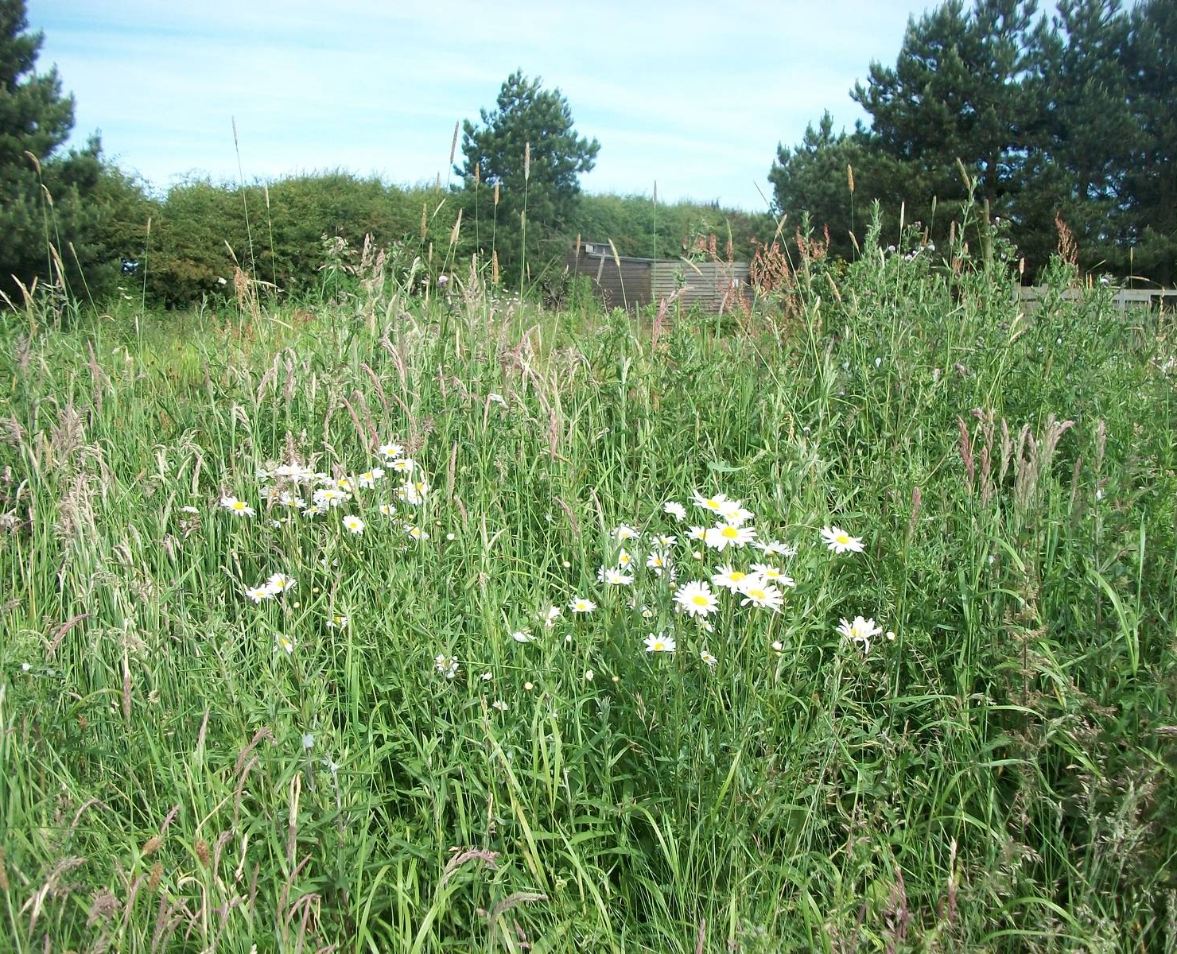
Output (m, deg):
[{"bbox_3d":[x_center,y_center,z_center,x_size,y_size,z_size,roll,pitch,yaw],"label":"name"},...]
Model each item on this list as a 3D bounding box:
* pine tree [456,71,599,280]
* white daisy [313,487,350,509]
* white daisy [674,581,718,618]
[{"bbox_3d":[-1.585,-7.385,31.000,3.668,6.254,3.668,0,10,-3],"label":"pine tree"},{"bbox_3d":[-0.411,0.034,1.880,0.056,0.020,0.054,-2,22,-12],"label":"white daisy"},{"bbox_3d":[0.132,0.151,1.450,0.056,0.018,0.054,1,32,5],"label":"white daisy"}]

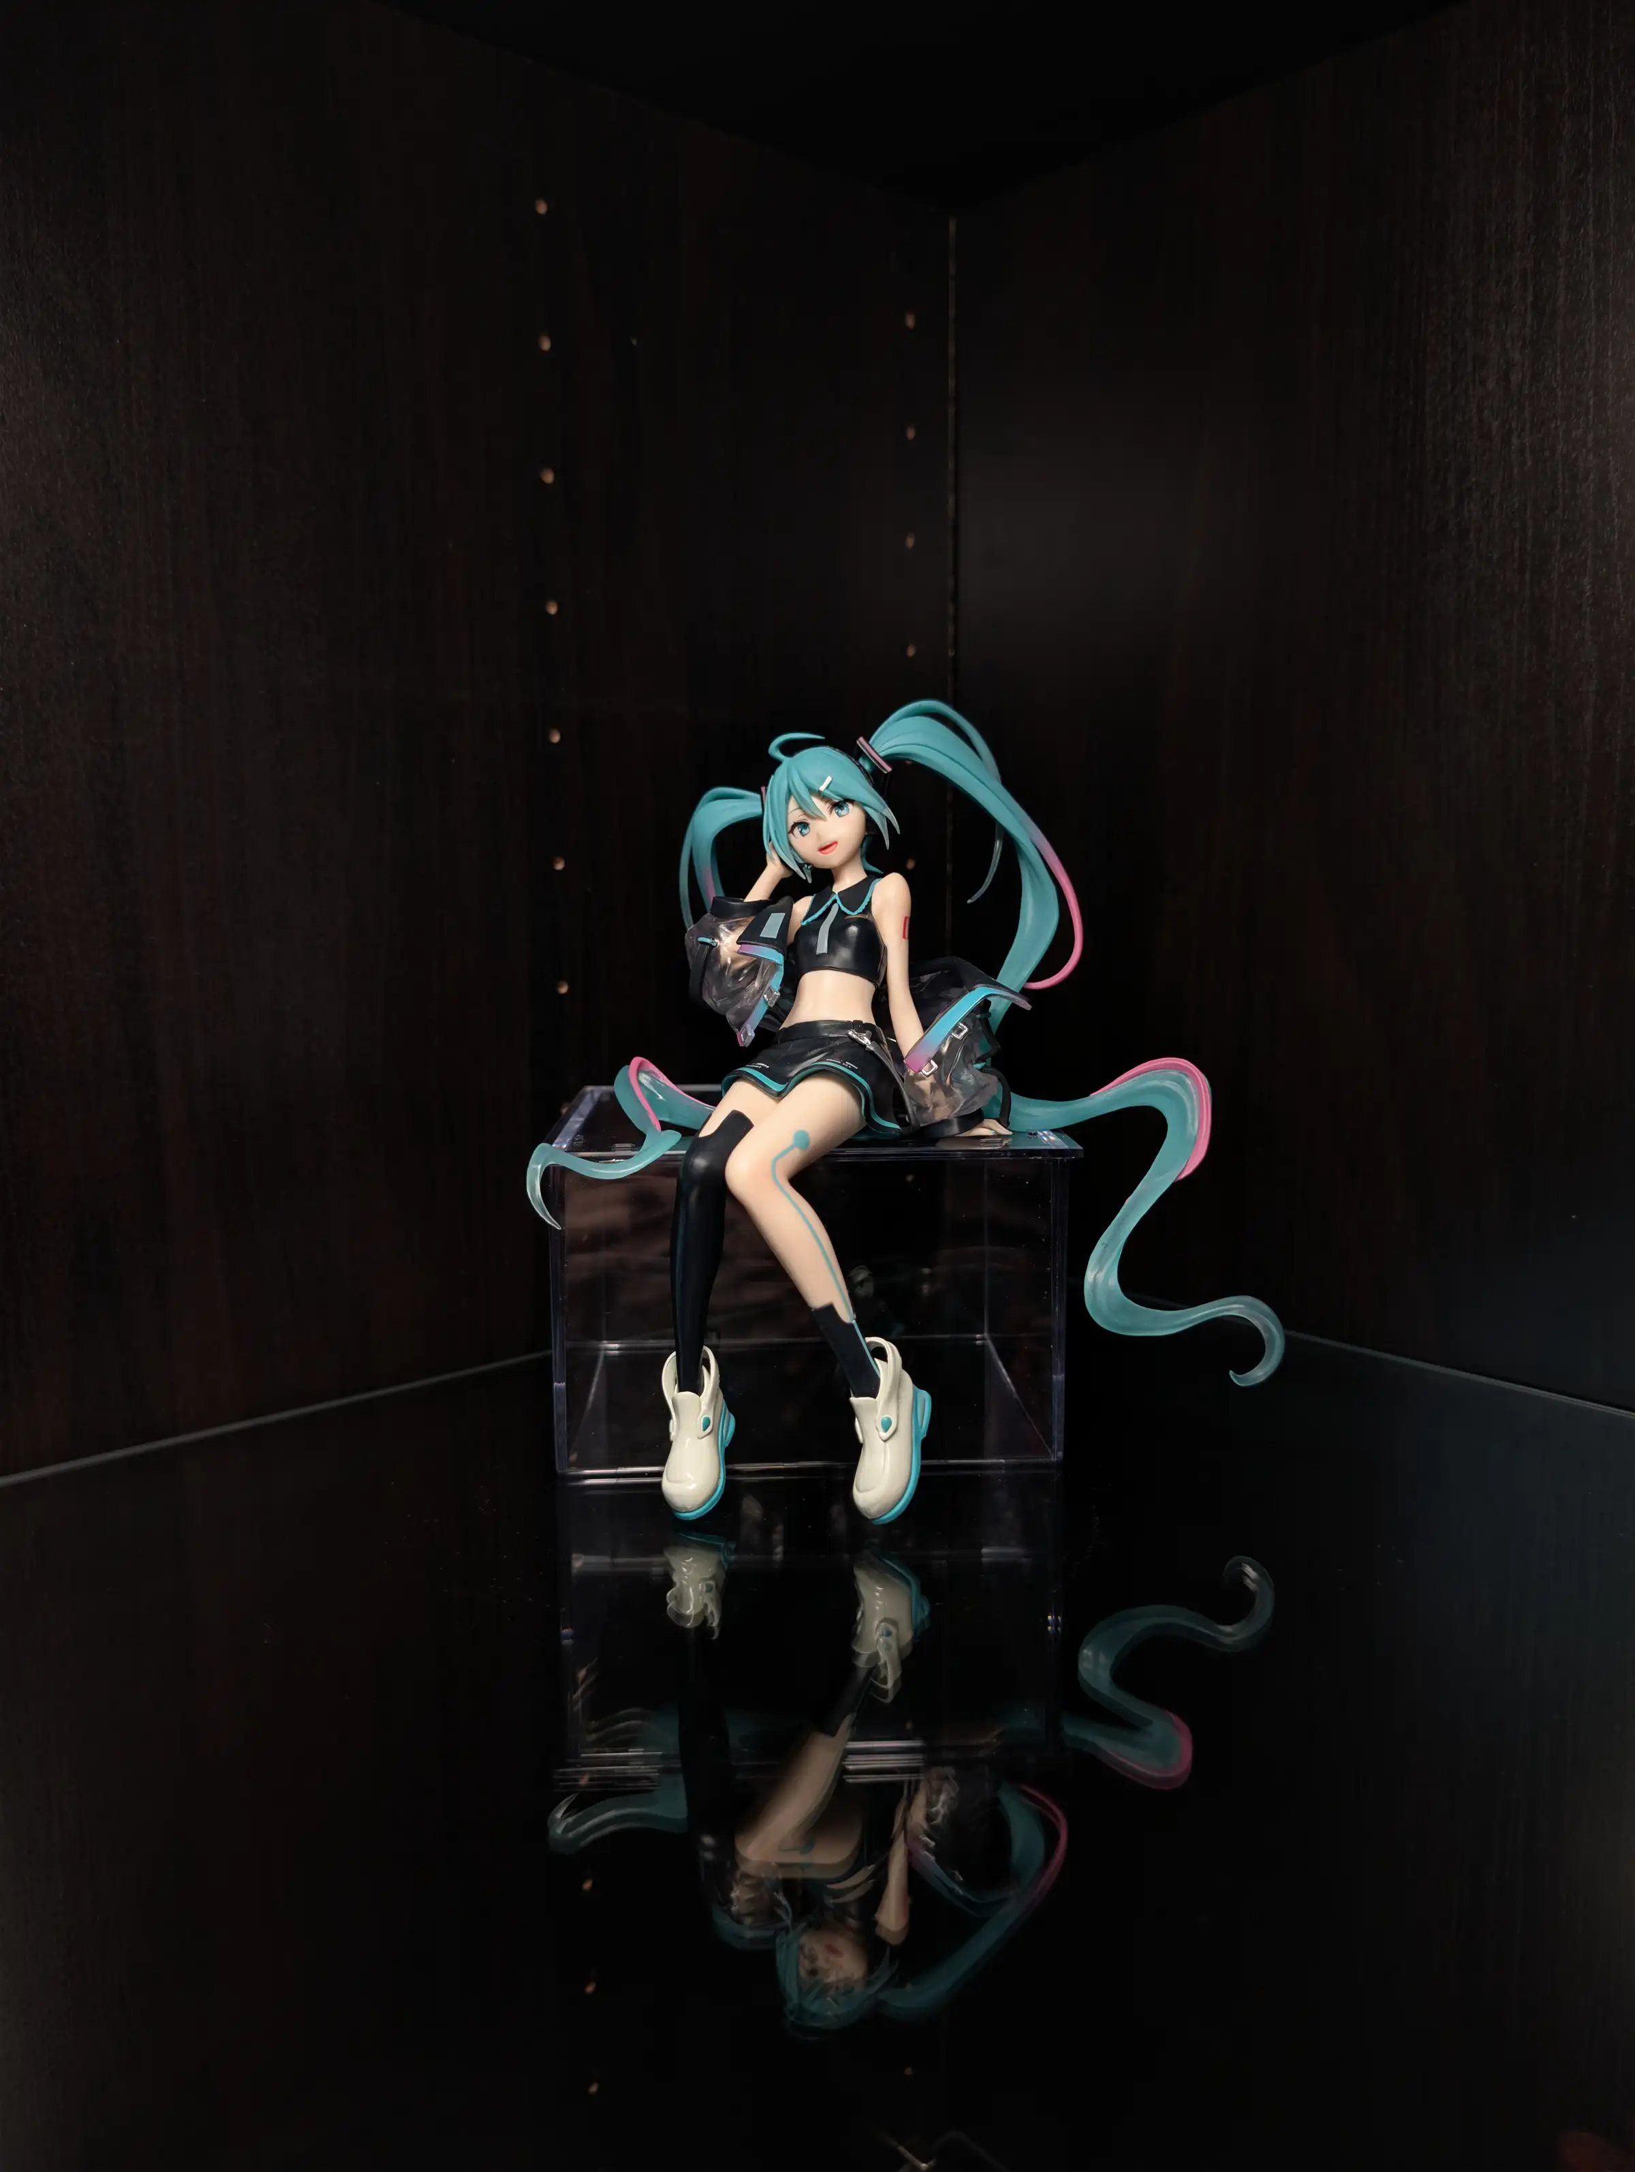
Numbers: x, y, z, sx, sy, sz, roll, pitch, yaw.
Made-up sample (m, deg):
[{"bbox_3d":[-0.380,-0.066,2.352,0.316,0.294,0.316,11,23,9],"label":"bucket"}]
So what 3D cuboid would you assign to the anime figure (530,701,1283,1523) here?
[{"bbox_3d":[0.025,-0.002,0.315,0.145,0.160,0.100,1,8,12],"label":"anime figure"}]

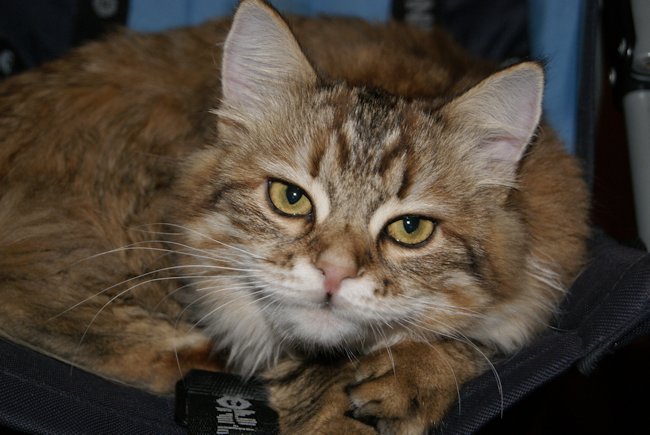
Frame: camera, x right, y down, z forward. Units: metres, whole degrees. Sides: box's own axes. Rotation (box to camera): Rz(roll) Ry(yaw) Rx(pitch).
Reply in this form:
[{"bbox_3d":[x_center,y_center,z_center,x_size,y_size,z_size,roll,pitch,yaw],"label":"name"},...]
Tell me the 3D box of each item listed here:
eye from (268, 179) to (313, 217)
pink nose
[{"bbox_3d":[-0.013,-0.007,0.562,0.018,0.013,0.012,16,9,5],"label":"eye"},{"bbox_3d":[0.004,0.021,0.545,0.015,0.013,0.011,15,11,0],"label":"pink nose"}]

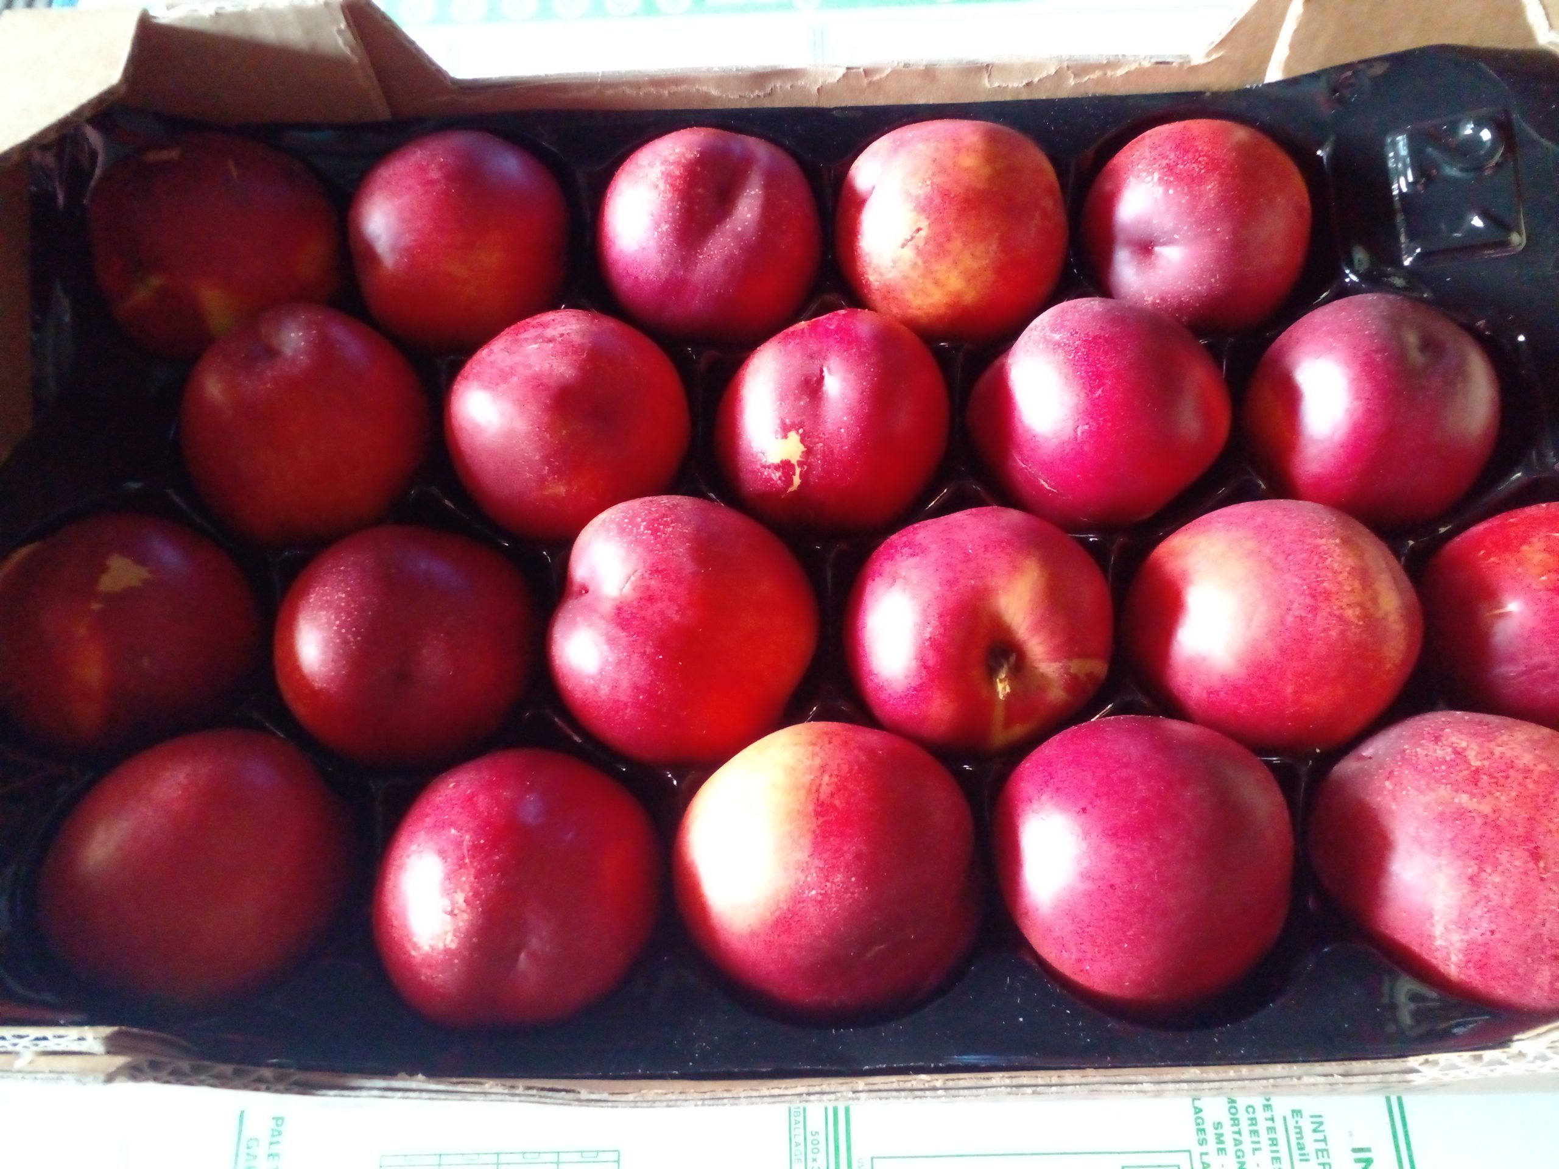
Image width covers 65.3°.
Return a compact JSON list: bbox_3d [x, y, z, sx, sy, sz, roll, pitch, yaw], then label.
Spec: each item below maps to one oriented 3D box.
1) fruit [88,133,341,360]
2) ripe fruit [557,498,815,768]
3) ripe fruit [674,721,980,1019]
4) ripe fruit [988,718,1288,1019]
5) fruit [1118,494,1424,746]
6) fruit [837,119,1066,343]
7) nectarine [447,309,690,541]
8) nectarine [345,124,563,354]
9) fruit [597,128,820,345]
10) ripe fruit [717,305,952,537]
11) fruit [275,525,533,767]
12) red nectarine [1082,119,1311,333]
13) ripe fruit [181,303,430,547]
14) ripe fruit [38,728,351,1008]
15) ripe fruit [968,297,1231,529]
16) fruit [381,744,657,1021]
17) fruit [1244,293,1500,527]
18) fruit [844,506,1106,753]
[{"bbox_3d":[-0.175,-0.105,0.379,0.072,0.067,0.070,-1,67,2],"label":"fruit"},{"bbox_3d":[-0.026,0.012,0.327,0.071,0.070,0.072,-1,66,1],"label":"ripe fruit"},{"bbox_3d":[0.011,0.067,0.291,0.073,0.067,0.069,0,67,2],"label":"ripe fruit"},{"bbox_3d":[0.088,0.068,0.300,0.070,0.068,0.070,-1,66,1],"label":"ripe fruit"},{"bbox_3d":[0.127,0.011,0.317,0.072,0.065,0.067,-1,67,2],"label":"fruit"},{"bbox_3d":[0.053,-0.109,0.380,0.069,0.066,0.066,-1,66,1],"label":"fruit"},{"bbox_3d":[-0.060,-0.045,0.349,0.069,0.064,0.067,-1,67,2],"label":"nectarine"},{"bbox_3d":[-0.100,-0.107,0.383,0.066,0.065,0.067,-1,66,1],"label":"nectarine"},{"bbox_3d":[-0.021,-0.106,0.373,0.068,0.062,0.065,-1,67,2],"label":"fruit"},{"bbox_3d":[0.014,-0.046,0.343,0.066,0.061,0.064,0,67,2],"label":"ripe fruit"},{"bbox_3d":[-0.098,0.016,0.321,0.065,0.062,0.064,0,67,2],"label":"fruit"},{"bbox_3d":[0.129,-0.111,0.379,0.067,0.063,0.063,-1,66,1],"label":"red nectarine"},{"bbox_3d":[-0.136,-0.046,0.352,0.067,0.065,0.071,-1,67,2],"label":"ripe fruit"},{"bbox_3d":[-0.142,0.069,0.298,0.070,0.065,0.067,0,67,2],"label":"ripe fruit"},{"bbox_3d":[0.089,-0.048,0.343,0.071,0.064,0.066,-1,67,2],"label":"ripe fruit"},{"bbox_3d":[-0.063,0.073,0.298,0.068,0.063,0.066,-1,67,2],"label":"fruit"},{"bbox_3d":[0.169,-0.050,0.350,0.066,0.065,0.066,-1,66,1],"label":"fruit"},{"bbox_3d":[0.053,0.012,0.326,0.069,0.066,0.065,-1,66,1],"label":"fruit"}]

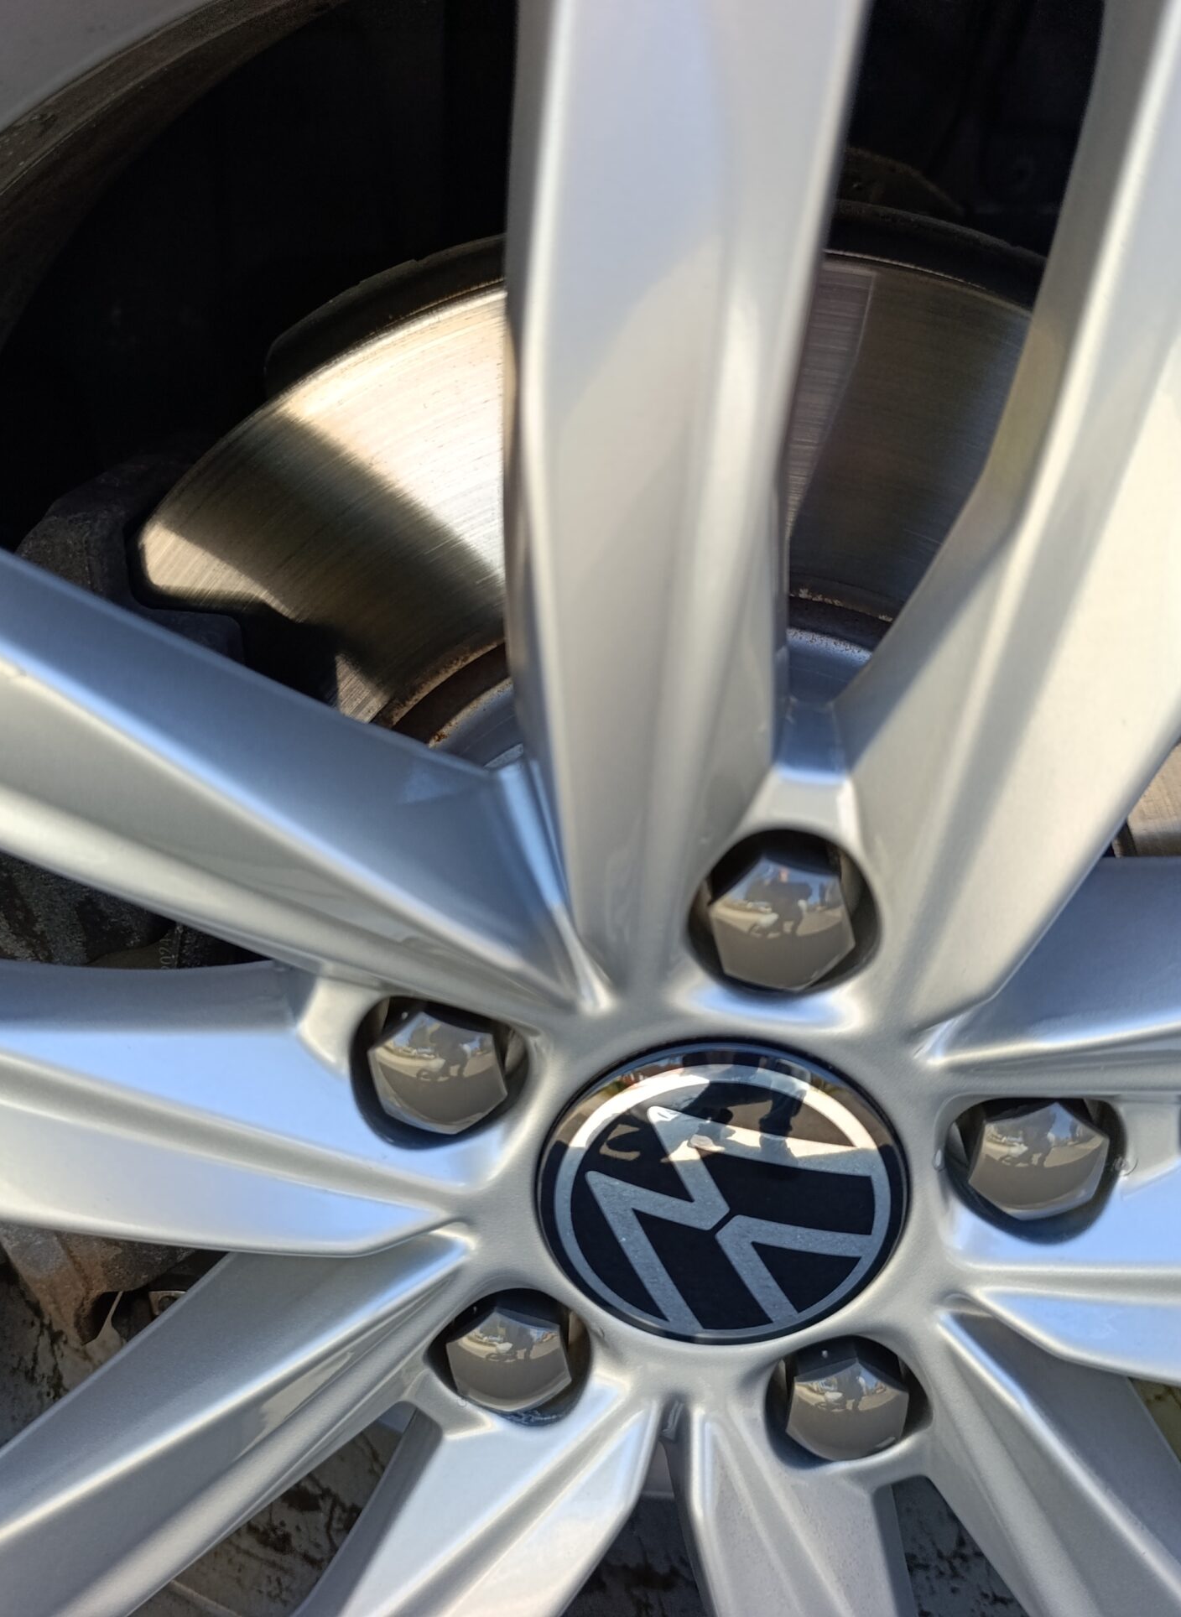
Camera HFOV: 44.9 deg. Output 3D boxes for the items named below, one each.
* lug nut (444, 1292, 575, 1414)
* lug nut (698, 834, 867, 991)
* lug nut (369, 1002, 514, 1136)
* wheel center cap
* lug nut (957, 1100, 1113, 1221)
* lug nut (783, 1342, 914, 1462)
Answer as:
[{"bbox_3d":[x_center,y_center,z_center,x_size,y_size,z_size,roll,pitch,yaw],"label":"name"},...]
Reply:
[{"bbox_3d":[-0.015,0.104,0.280,0.025,0.025,0.019,0,23,3],"label":"lug nut"},{"bbox_3d":[0.032,0.017,0.240,0.025,0.025,0.019,0,23,3],"label":"lug nut"},{"bbox_3d":[-0.026,0.044,0.255,0.025,0.025,0.019,0,23,3],"label":"lug nut"},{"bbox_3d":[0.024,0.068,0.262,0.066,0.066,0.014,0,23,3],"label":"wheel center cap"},{"bbox_3d":[0.079,0.060,0.256,0.025,0.025,0.019,0,23,3],"label":"lug nut"},{"bbox_3d":[0.050,0.114,0.281,0.025,0.025,0.019,0,23,3],"label":"lug nut"}]

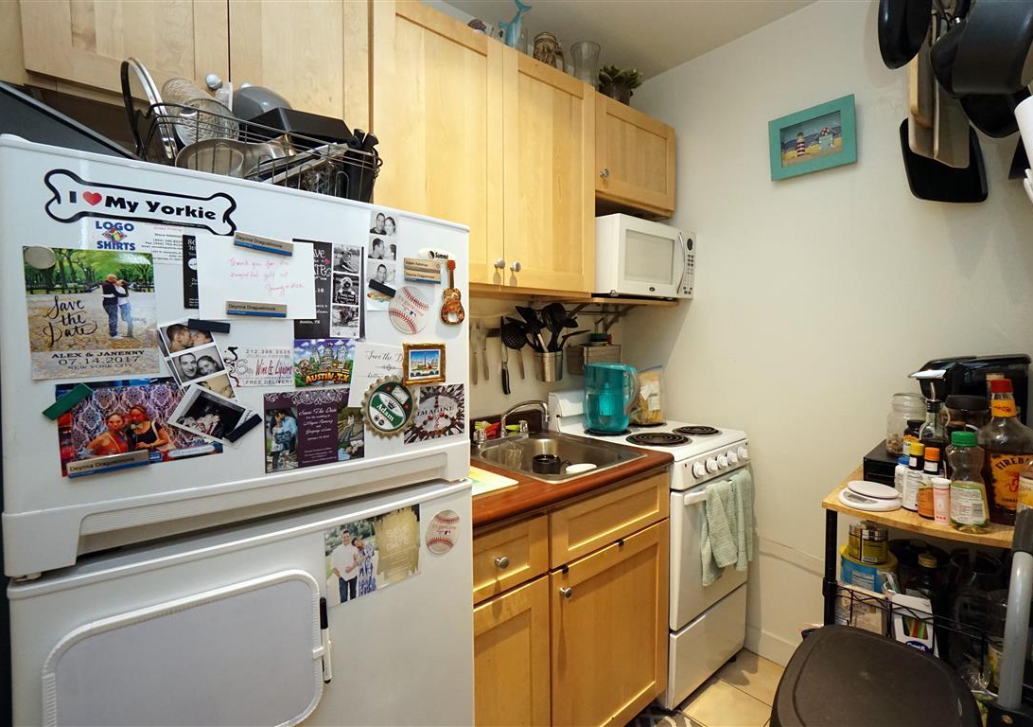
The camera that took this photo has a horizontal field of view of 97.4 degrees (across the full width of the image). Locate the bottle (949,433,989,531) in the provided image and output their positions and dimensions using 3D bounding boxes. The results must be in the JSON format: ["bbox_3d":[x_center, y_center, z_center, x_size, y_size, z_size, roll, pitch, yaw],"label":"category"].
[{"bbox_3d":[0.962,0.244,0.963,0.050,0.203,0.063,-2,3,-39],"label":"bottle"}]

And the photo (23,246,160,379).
[{"bbox_3d":[-0.489,-0.057,0.529,0.111,0.147,0.003,-2,3,-39],"label":"photo"}]

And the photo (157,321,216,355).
[{"bbox_3d":[-0.418,-0.036,0.577,0.052,0.038,0.006,-22,16,-36],"label":"photo"}]

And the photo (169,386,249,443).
[{"bbox_3d":[-0.397,0.070,0.599,0.083,0.055,0.006,36,-20,-35],"label":"photo"}]

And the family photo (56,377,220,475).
[{"bbox_3d":[-0.451,0.071,0.555,0.152,0.104,0.006,-4,5,-39],"label":"family photo"}]

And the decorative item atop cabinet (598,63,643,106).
[{"bbox_3d":[0.454,-1.201,2.009,0.180,0.232,0.180,0,3,0],"label":"decorative item atop cabinet"}]

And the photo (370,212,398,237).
[{"bbox_3d":[-0.222,-0.235,0.764,0.045,0.037,0.003,-2,4,-39],"label":"photo"}]

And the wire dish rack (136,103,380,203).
[{"bbox_3d":[-0.506,-0.323,0.896,0.351,0.130,0.380,-2,4,-39],"label":"wire dish rack"}]

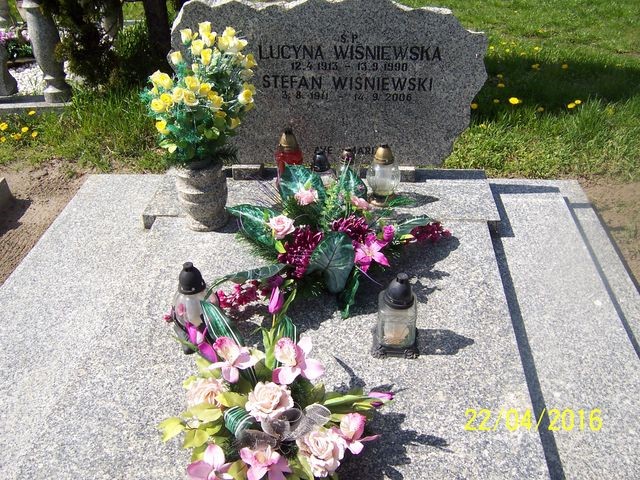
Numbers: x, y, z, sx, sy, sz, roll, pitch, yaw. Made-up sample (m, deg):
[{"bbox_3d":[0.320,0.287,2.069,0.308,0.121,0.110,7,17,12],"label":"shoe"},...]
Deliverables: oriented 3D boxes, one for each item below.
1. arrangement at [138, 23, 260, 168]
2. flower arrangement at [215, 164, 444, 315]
[{"bbox_3d":[-0.358,-0.399,1.783,0.330,0.410,0.290,1,34,6],"label":"arrangement"},{"bbox_3d":[0.032,-0.011,1.667,0.650,0.270,0.450,1,34,6],"label":"flower arrangement"}]

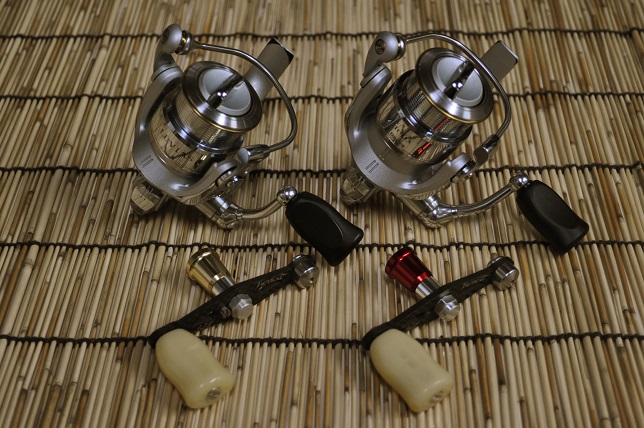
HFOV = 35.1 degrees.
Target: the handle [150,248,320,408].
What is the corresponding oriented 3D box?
[{"bbox_3d":[-0.043,0.048,0.515,0.102,0.022,0.085,-24,48,-24],"label":"handle"}]

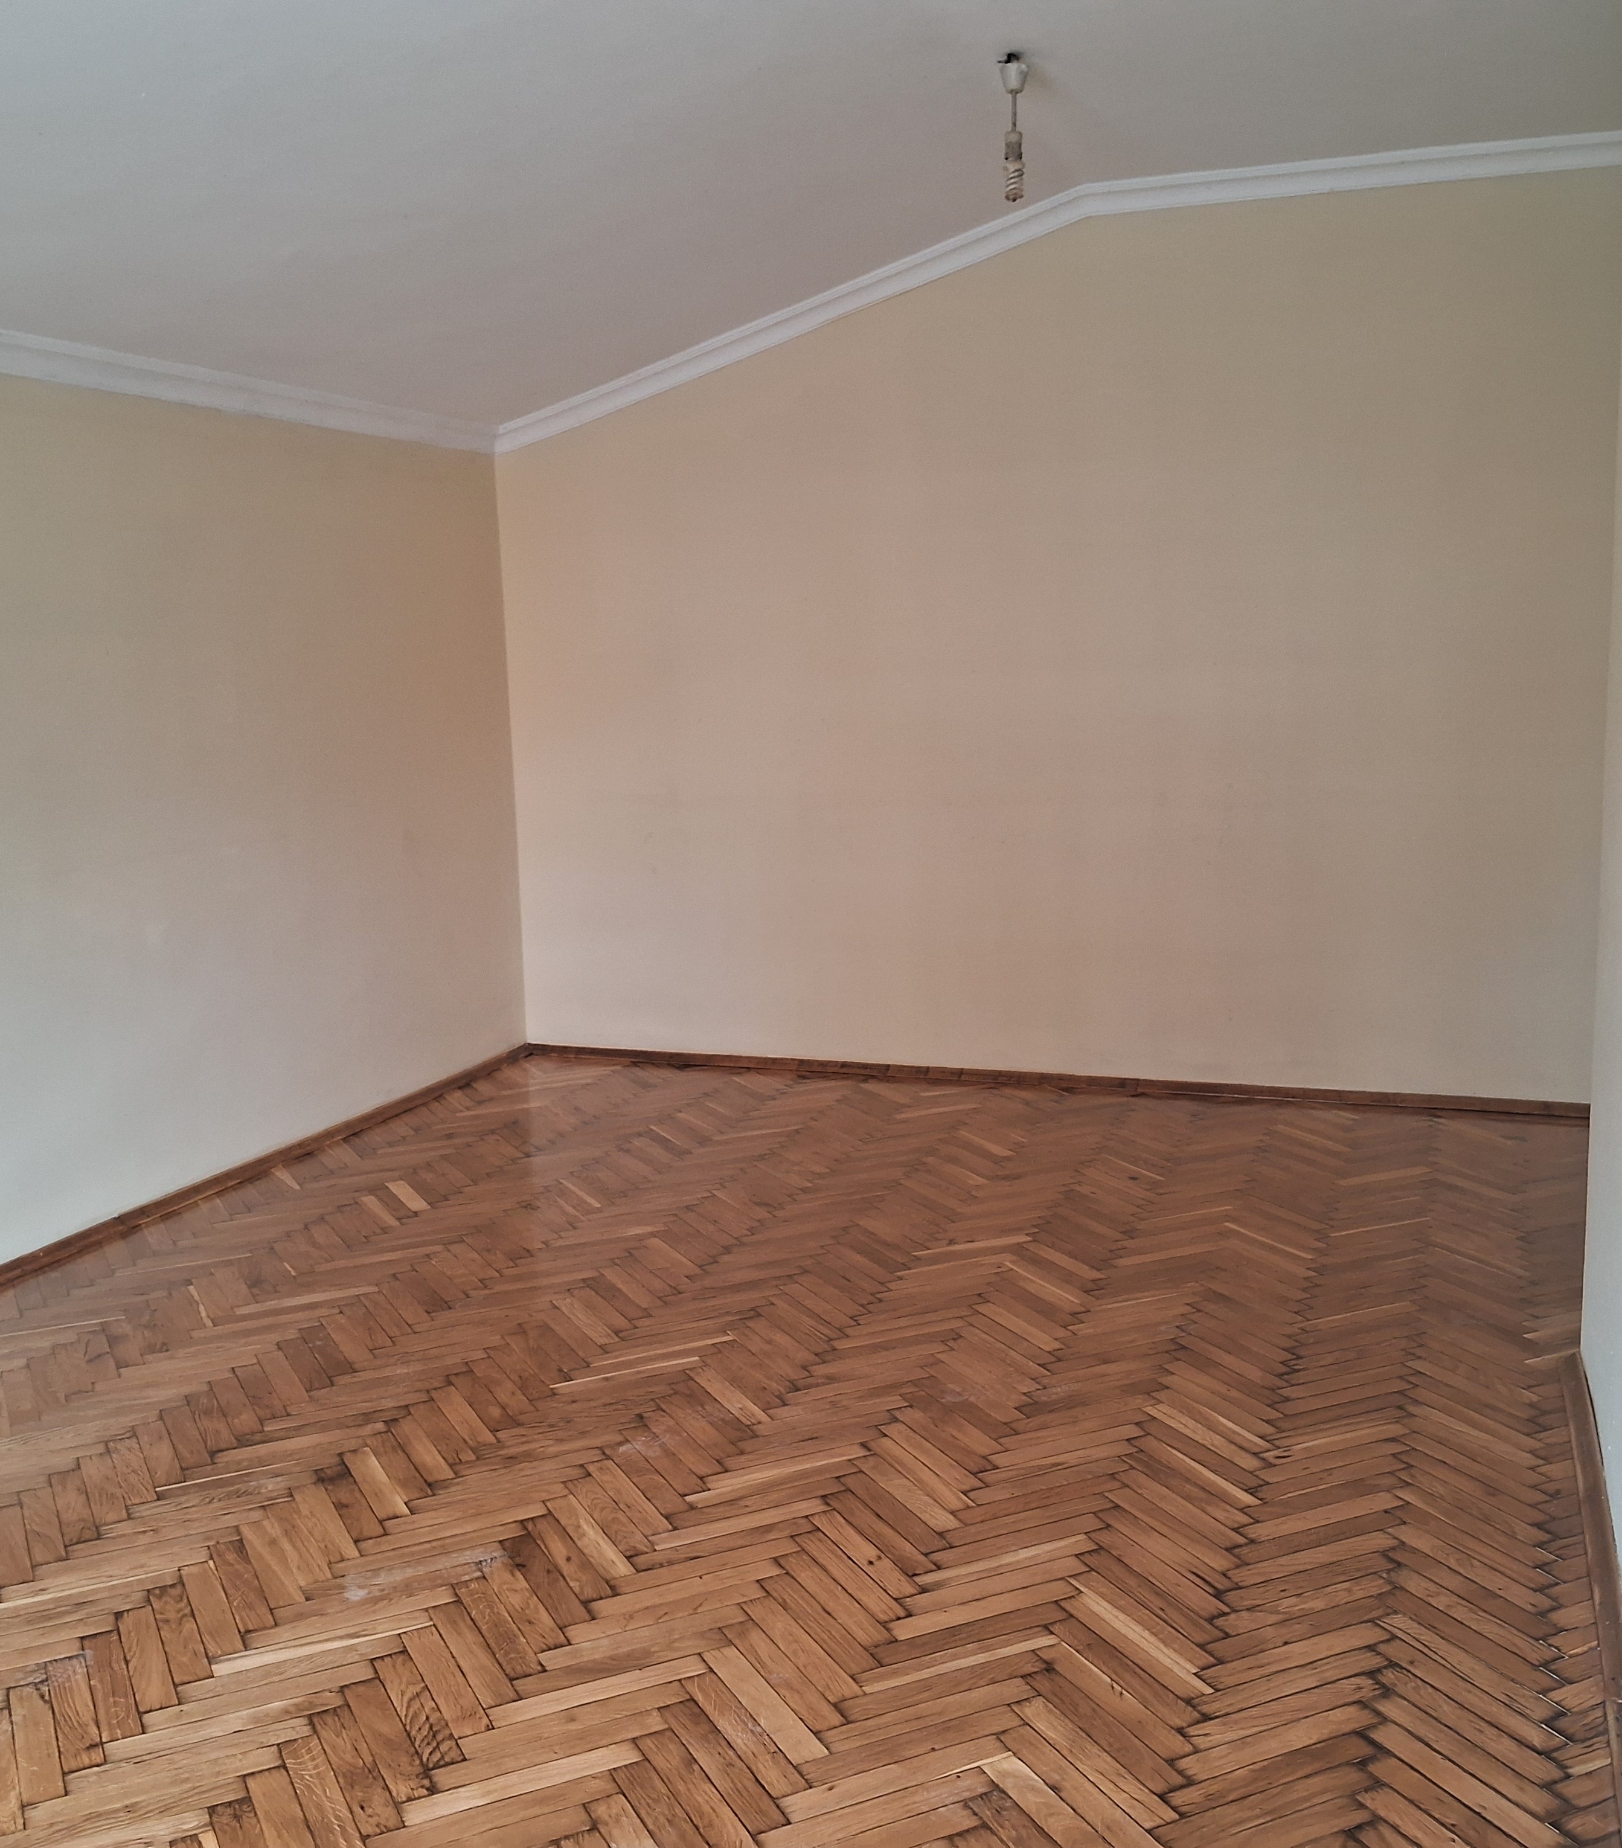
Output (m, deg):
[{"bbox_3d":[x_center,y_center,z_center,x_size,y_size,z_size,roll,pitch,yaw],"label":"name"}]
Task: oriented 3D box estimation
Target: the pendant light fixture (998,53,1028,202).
[{"bbox_3d":[0.441,-1.733,4.035,0.065,0.307,0.065,2,9,19],"label":"pendant light fixture"}]

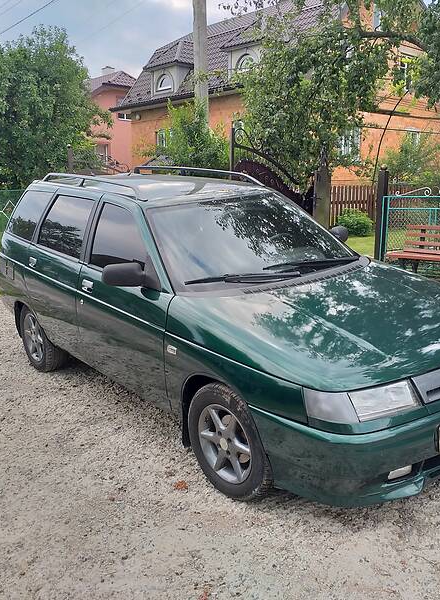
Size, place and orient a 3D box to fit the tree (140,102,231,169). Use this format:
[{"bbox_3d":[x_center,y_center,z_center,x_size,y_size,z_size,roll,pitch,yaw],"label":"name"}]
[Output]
[{"bbox_3d":[-0.718,-2.652,12.500,1.800,2.821,1.700,-2,13,0],"label":"tree"}]

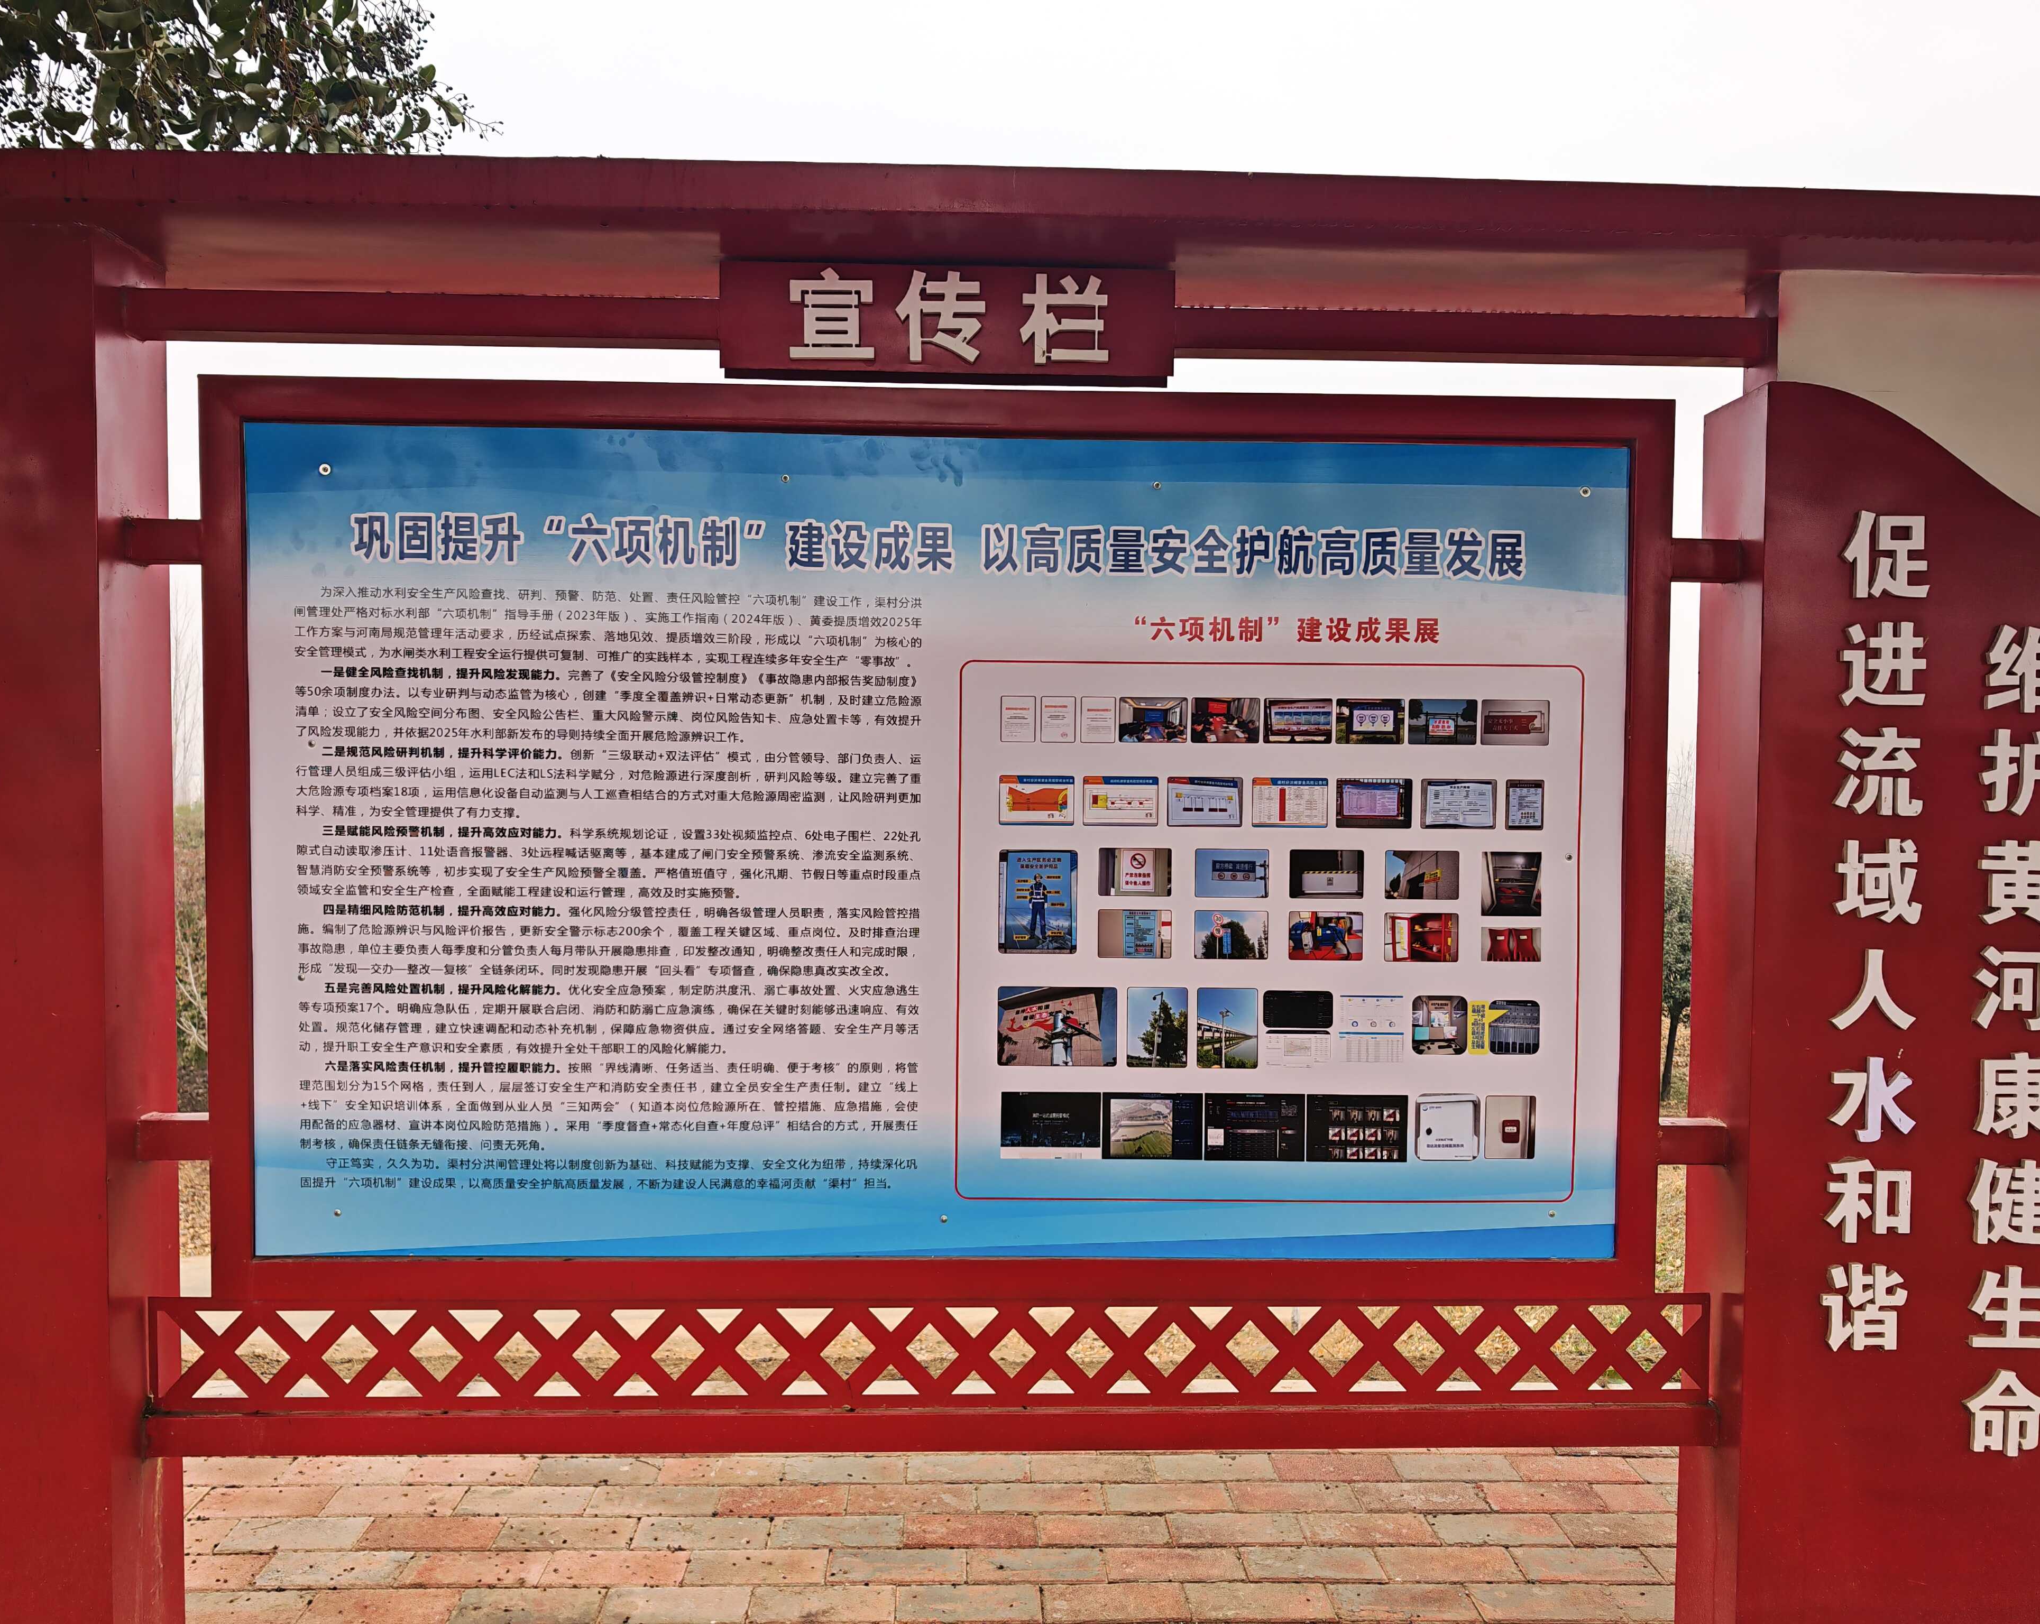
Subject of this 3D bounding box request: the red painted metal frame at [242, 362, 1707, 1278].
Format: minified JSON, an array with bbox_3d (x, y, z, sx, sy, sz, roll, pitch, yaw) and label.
[{"bbox_3d":[-0.106,0.051,2.201,2.108,1.317,0.060,0,2,-2],"label":"red painted metal frame"}]

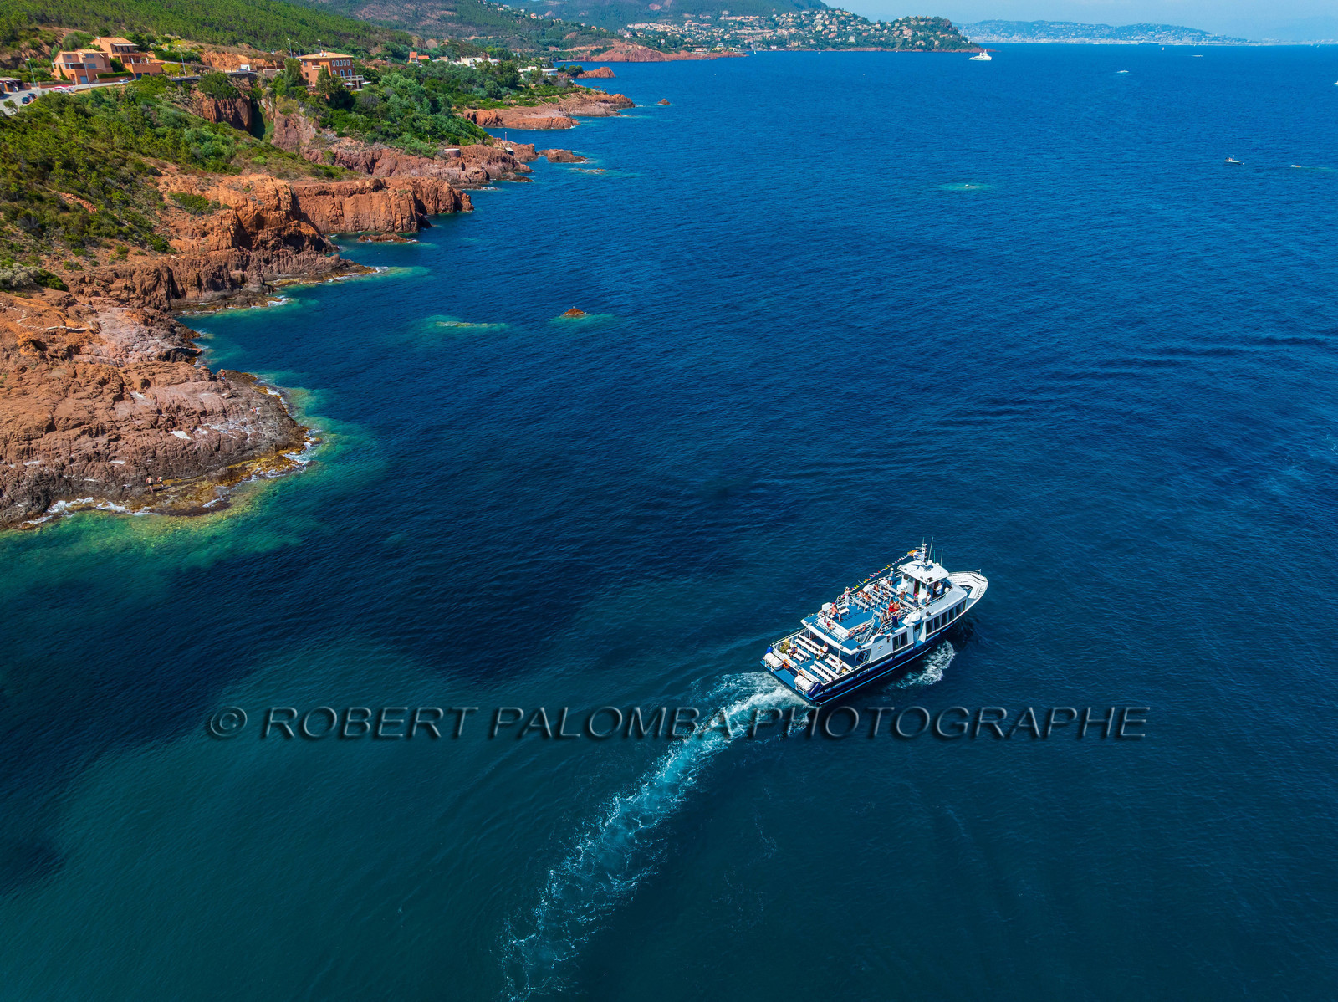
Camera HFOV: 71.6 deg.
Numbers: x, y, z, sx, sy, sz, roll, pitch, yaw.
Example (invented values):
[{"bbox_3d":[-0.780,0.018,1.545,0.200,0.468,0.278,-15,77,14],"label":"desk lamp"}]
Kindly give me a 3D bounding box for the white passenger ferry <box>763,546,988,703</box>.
[{"bbox_3d":[19.259,8.503,79.412,24.000,8.100,6.600,-17,31,-31],"label":"white passenger ferry"}]

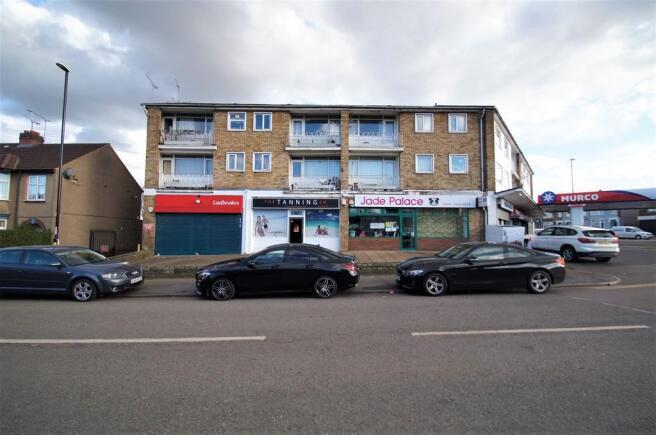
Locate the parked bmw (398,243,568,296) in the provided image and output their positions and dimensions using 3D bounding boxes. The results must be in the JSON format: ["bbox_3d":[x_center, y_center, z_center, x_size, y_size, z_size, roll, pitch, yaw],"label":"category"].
[{"bbox_3d":[4.325,1.452,8.097,4.640,1.370,1.820,0,-3,-3],"label":"parked bmw"}]

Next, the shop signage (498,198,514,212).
[{"bbox_3d":[13.485,-0.940,20.484,0.200,0.550,4.200,-2,-3,41],"label":"shop signage"}]

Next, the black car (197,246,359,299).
[{"bbox_3d":[-1.389,1.481,7.996,4.630,1.430,1.780,0,-3,-3],"label":"black car"}]

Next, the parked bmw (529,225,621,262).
[{"bbox_3d":[12.090,1.283,14.207,1.820,1.600,4.440,0,-3,-4],"label":"parked bmw"}]

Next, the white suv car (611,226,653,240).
[{"bbox_3d":[38.600,2.058,34.743,1.800,1.750,4.300,0,-3,-6],"label":"white suv car"}]

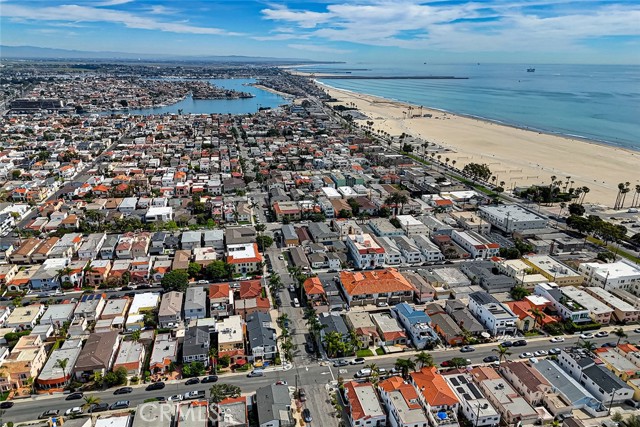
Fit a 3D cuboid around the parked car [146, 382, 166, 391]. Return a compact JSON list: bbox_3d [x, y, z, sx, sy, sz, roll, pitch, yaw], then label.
[{"bbox_3d":[-47.904,50.839,135.698,4.900,1.700,1.950,-3,19,-11],"label":"parked car"}]

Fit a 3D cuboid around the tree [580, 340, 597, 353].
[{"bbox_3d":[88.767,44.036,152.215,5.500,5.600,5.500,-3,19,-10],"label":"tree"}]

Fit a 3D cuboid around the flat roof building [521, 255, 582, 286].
[{"bbox_3d":[109.330,27.660,219.730,14.190,6.500,23.790,-4,19,-12],"label":"flat roof building"}]

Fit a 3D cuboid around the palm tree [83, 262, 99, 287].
[{"bbox_3d":[-96.911,26.041,194.863,6.300,10.800,6.300,-3,19,-10],"label":"palm tree"}]

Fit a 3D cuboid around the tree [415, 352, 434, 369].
[{"bbox_3d":[34.680,49.230,153.450,5.600,6.400,5.600,-4,19,-12],"label":"tree"}]

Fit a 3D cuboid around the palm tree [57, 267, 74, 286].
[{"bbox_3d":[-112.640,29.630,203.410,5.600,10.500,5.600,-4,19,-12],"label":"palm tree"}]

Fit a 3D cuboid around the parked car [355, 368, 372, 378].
[{"bbox_3d":[14.420,52.140,151.530,5.000,1.850,1.950,-4,19,-12],"label":"parked car"}]

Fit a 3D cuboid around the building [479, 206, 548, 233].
[{"bbox_3d":[113.385,3.434,272.880,26.500,7.100,28.100,-5,19,-14],"label":"building"}]

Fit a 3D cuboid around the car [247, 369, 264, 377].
[{"bbox_3d":[-20.820,52.190,151.070,4.700,1.650,1.850,-4,19,-12],"label":"car"}]

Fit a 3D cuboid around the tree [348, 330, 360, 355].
[{"bbox_3d":[12.190,45.310,161.040,4.200,8.800,4.200,-4,19,-12],"label":"tree"}]

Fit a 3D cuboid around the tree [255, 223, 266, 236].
[{"bbox_3d":[-32.603,9.155,250.919,6.100,8.300,6.100,-3,19,-10],"label":"tree"}]

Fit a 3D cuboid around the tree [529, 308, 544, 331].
[{"bbox_3d":[77.198,38.480,165.477,5.519,8.155,5.519,-3,19,-11],"label":"tree"}]

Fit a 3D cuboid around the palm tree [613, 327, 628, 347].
[{"bbox_3d":[99.844,42.296,154.184,5.307,8.293,5.307,-3,19,-11],"label":"palm tree"}]

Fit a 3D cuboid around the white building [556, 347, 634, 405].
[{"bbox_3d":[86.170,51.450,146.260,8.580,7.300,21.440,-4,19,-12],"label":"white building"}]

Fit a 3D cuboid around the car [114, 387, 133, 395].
[{"bbox_3d":[-60.700,54.690,143.040,4.700,1.500,1.850,-4,19,-12],"label":"car"}]

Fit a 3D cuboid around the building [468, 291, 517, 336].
[{"bbox_3d":[63.773,36.988,172.029,8.400,6.700,19.000,-3,19,-11],"label":"building"}]

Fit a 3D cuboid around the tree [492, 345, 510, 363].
[{"bbox_3d":[57.927,44.807,146.312,5.700,7.500,5.700,-3,19,-10],"label":"tree"}]

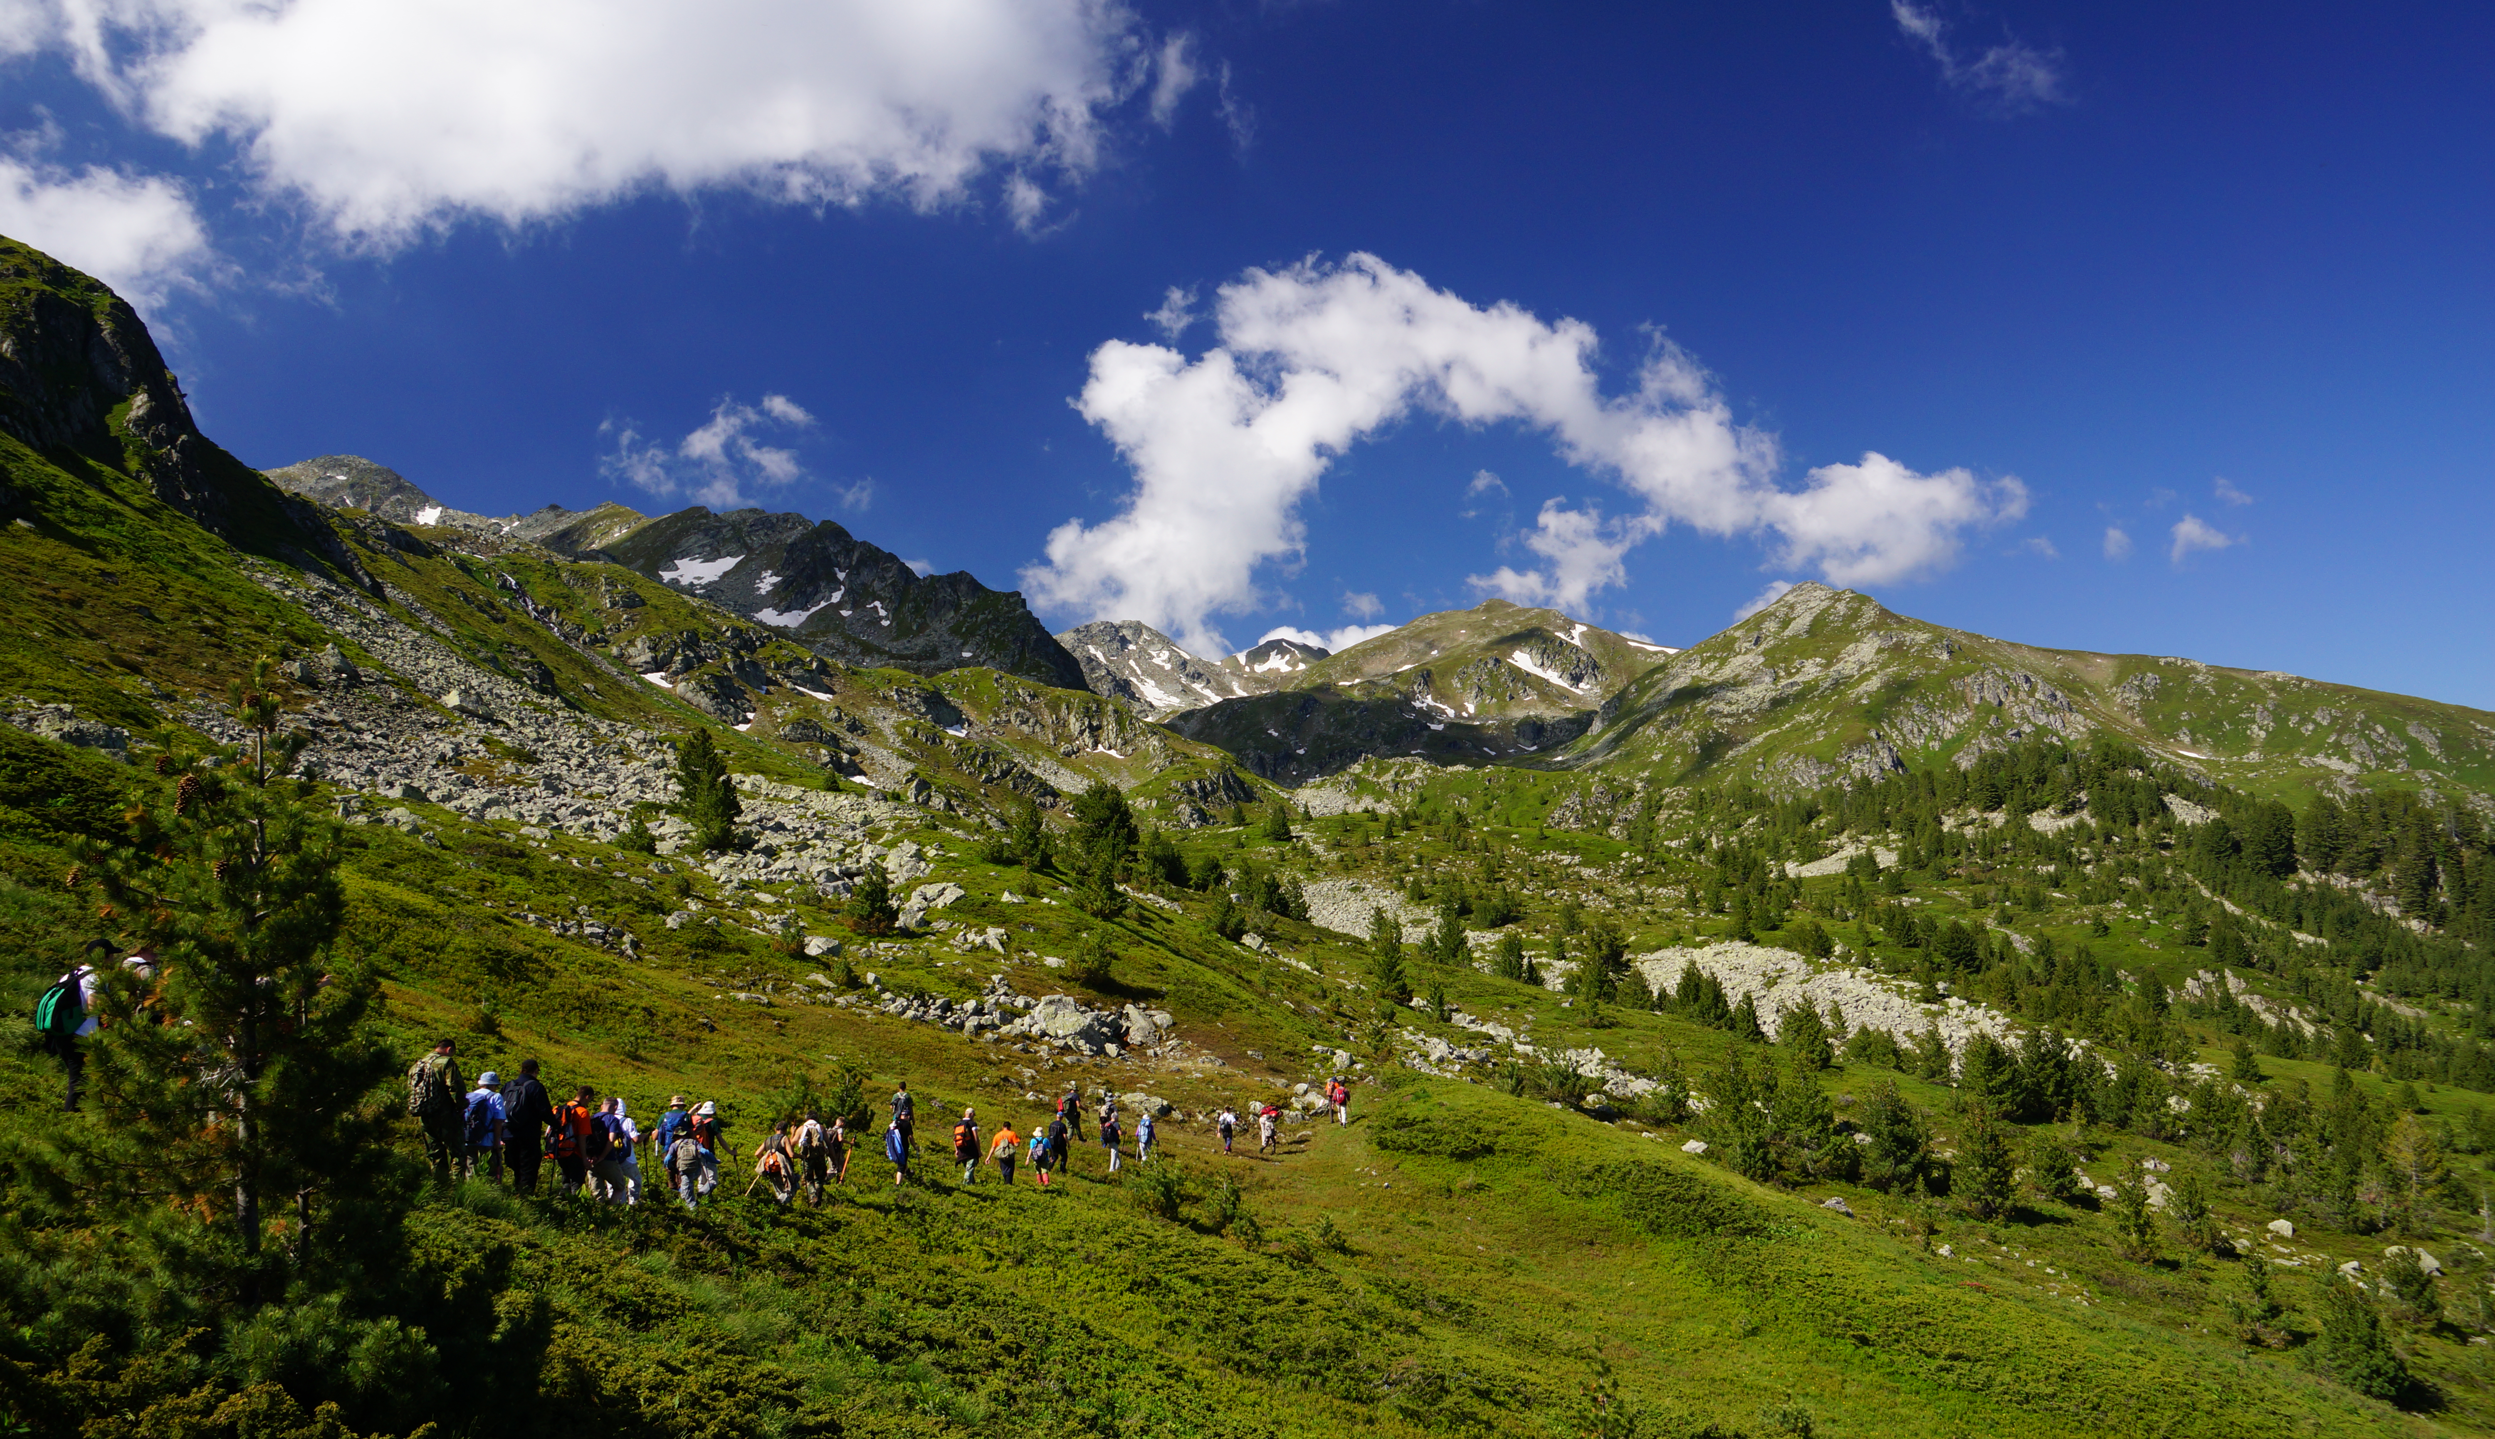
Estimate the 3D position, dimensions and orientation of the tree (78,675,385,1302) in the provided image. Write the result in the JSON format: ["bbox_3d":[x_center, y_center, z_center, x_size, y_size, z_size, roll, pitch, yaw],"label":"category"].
[{"bbox_3d":[-4.588,1.165,7.500,1.450,2.930,1.410,0,-3,0],"label":"tree"}]

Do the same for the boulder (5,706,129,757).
[{"bbox_3d":[-35.421,0.352,50.000,2.876,1.448,2.134,3,-7,-35],"label":"boulder"}]

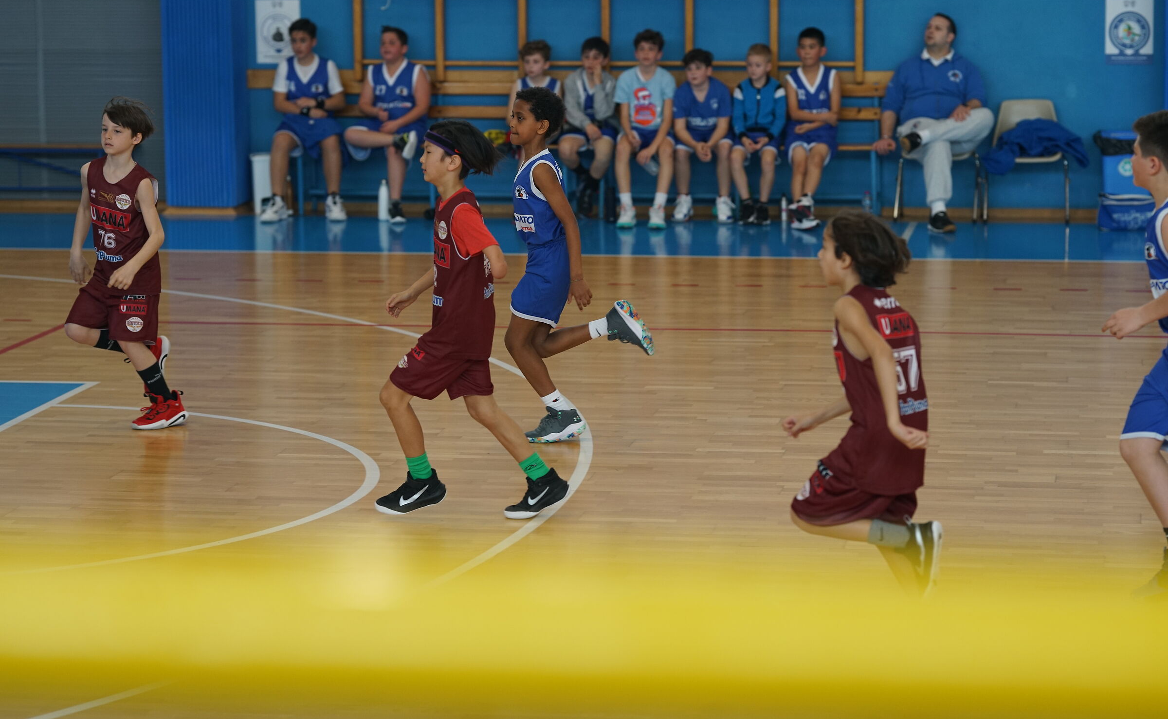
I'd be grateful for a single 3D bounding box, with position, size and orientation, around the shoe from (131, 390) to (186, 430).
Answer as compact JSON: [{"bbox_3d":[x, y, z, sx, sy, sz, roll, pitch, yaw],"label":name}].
[{"bbox_3d":[-1.738,0.211,13.985,0.250,0.138,0.098,-3,9,-17],"label":"shoe"}]

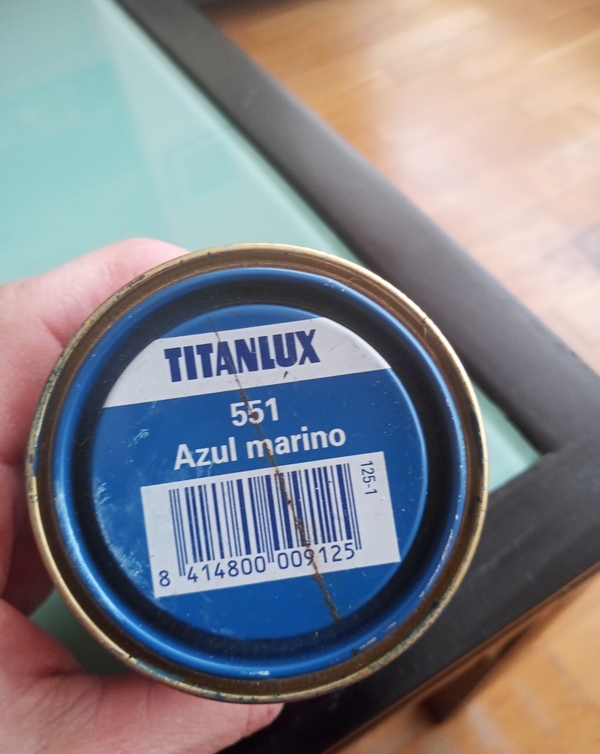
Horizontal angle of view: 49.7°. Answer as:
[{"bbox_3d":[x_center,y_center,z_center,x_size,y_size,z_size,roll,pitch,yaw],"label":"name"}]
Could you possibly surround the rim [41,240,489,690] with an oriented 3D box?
[{"bbox_3d":[-0.005,0.013,0.088,0.062,0.005,0.062,0,89,-1],"label":"rim"}]

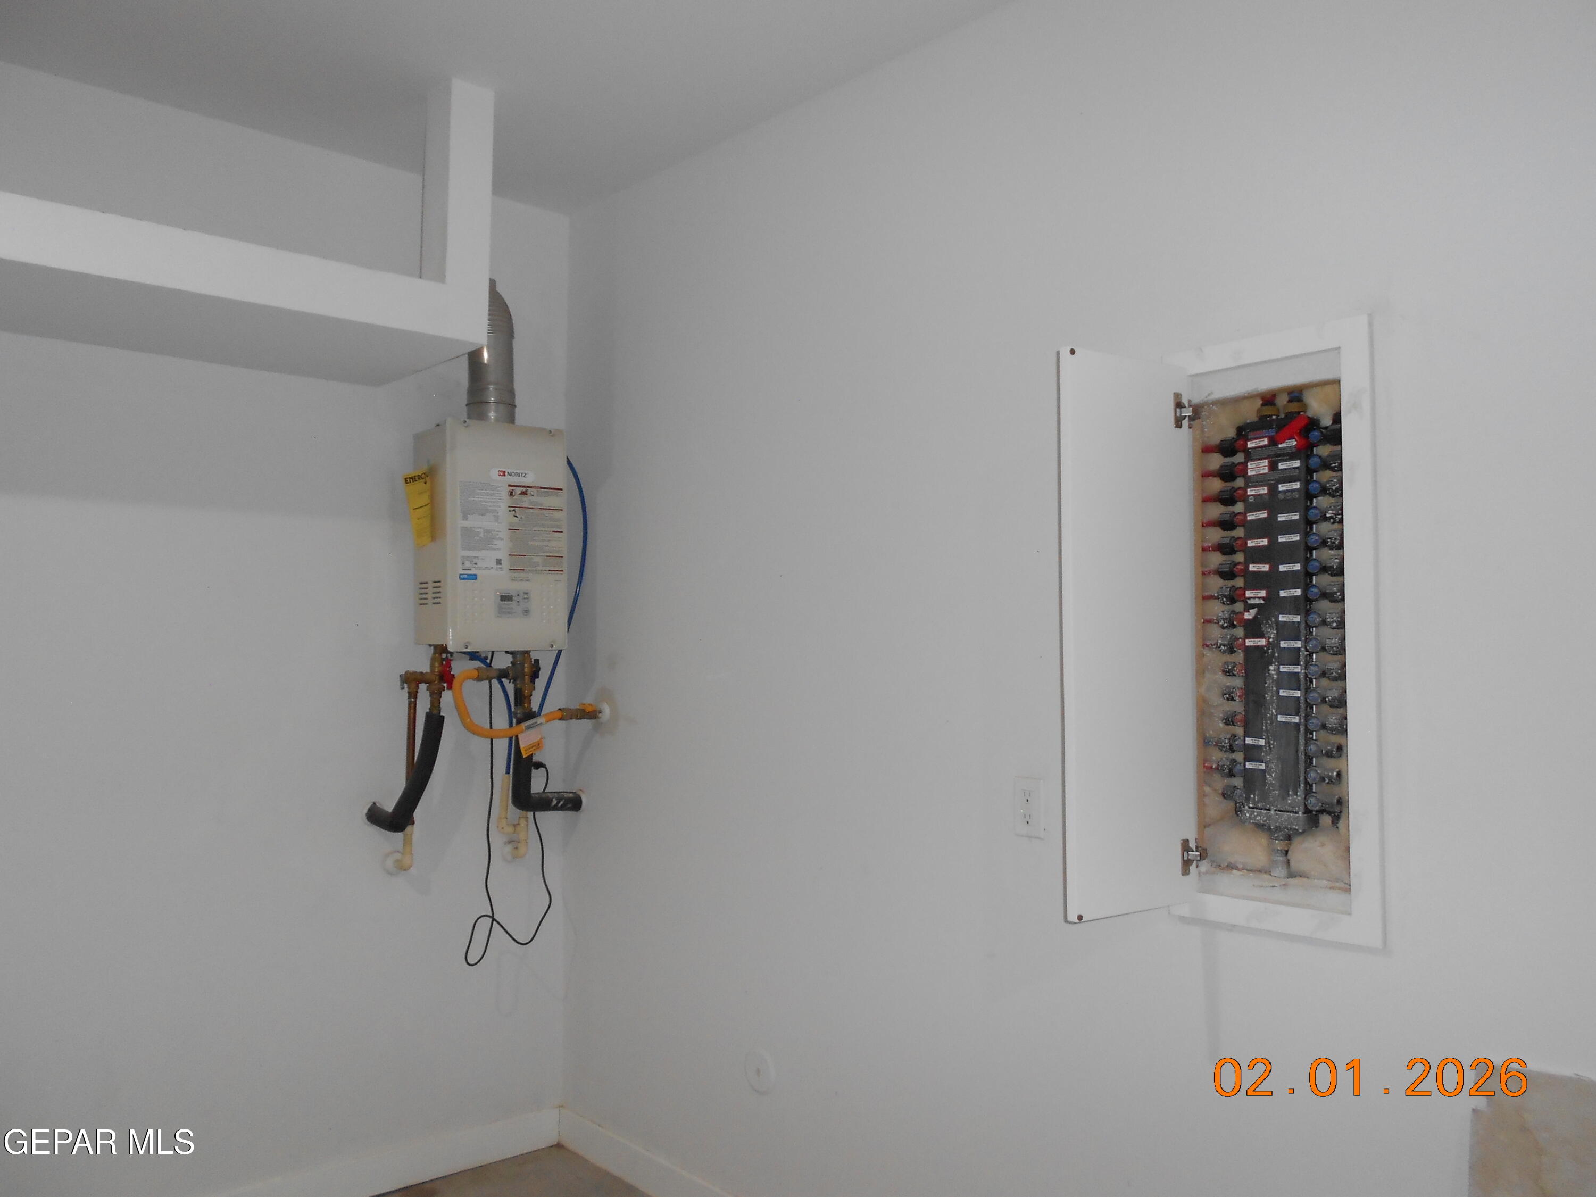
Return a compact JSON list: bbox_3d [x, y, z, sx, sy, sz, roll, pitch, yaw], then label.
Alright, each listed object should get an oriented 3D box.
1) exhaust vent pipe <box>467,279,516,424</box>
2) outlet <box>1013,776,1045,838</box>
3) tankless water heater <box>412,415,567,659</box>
[{"bbox_3d":[-0.853,-0.677,3.308,0.128,0.432,0.164,2,-3,-42],"label":"exhaust vent pipe"},{"bbox_3d":[0.439,0.398,2.279,0.008,0.114,0.070,2,-3,-42],"label":"outlet"},{"bbox_3d":[-0.837,-0.159,3.277,0.349,0.604,0.194,2,-3,-42],"label":"tankless water heater"}]

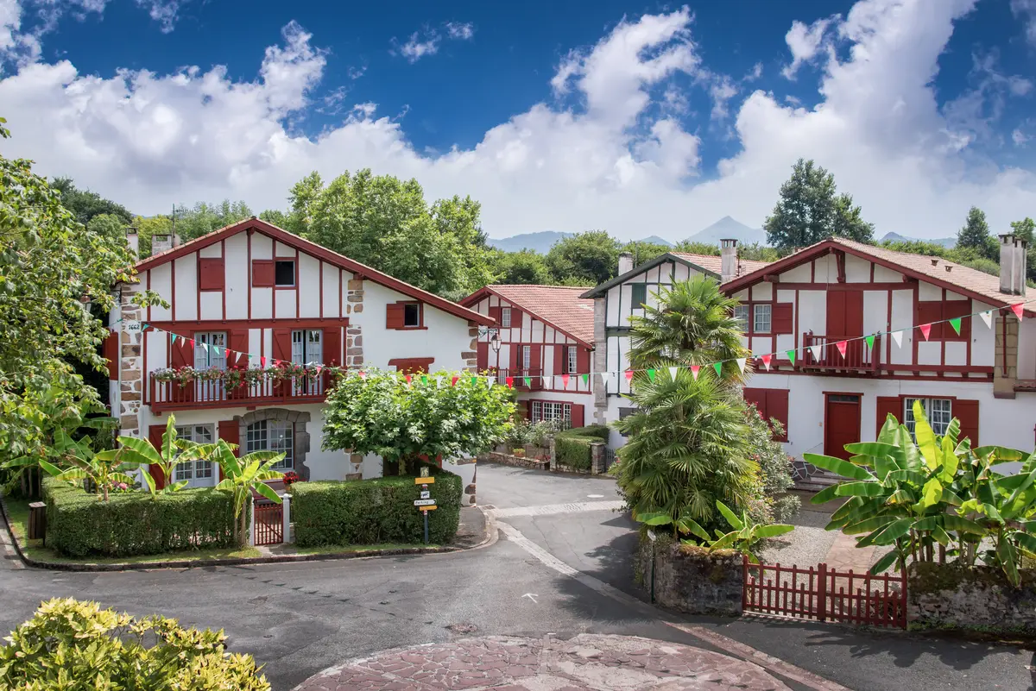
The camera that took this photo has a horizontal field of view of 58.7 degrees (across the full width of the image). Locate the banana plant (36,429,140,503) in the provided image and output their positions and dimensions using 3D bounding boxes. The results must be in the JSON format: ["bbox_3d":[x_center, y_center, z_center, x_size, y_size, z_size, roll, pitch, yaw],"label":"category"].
[{"bbox_3d":[-10.255,3.346,22.054,2.315,2.571,2.100,-1,2,-22],"label":"banana plant"}]

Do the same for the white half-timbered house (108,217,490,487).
[{"bbox_3d":[-7.347,0.525,29.292,9.896,8.048,11.500,-1,2,-22],"label":"white half-timbered house"}]

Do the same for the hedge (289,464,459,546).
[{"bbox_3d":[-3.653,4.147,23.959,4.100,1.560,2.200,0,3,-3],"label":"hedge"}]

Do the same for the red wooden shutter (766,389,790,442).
[{"bbox_3d":[9.027,2.429,32.000,0.760,1.780,0.060,2,3,26],"label":"red wooden shutter"}]

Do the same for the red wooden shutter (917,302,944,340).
[{"bbox_3d":[10.886,-0.649,24.299,0.589,1.025,0.060,2,3,33],"label":"red wooden shutter"}]

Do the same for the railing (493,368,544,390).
[{"bbox_3d":[-0.055,1.425,39.000,2.200,0.920,0.900,2,4,30],"label":"railing"}]

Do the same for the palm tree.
[{"bbox_3d":[3.903,1.617,21.300,3.200,6.340,3.100,0,3,0],"label":"palm tree"}]

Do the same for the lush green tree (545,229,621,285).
[{"bbox_3d":[5.259,-3.375,74.926,6.045,12.021,6.045,0,2,0],"label":"lush green tree"}]

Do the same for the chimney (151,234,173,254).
[{"bbox_3d":[-10.418,-2.720,26.964,0.589,1.100,0.550,-1,2,-22],"label":"chimney"}]

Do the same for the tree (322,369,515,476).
[{"bbox_3d":[-2.557,2.630,23.725,4.706,4.022,4.000,-1,2,-22],"label":"tree"}]

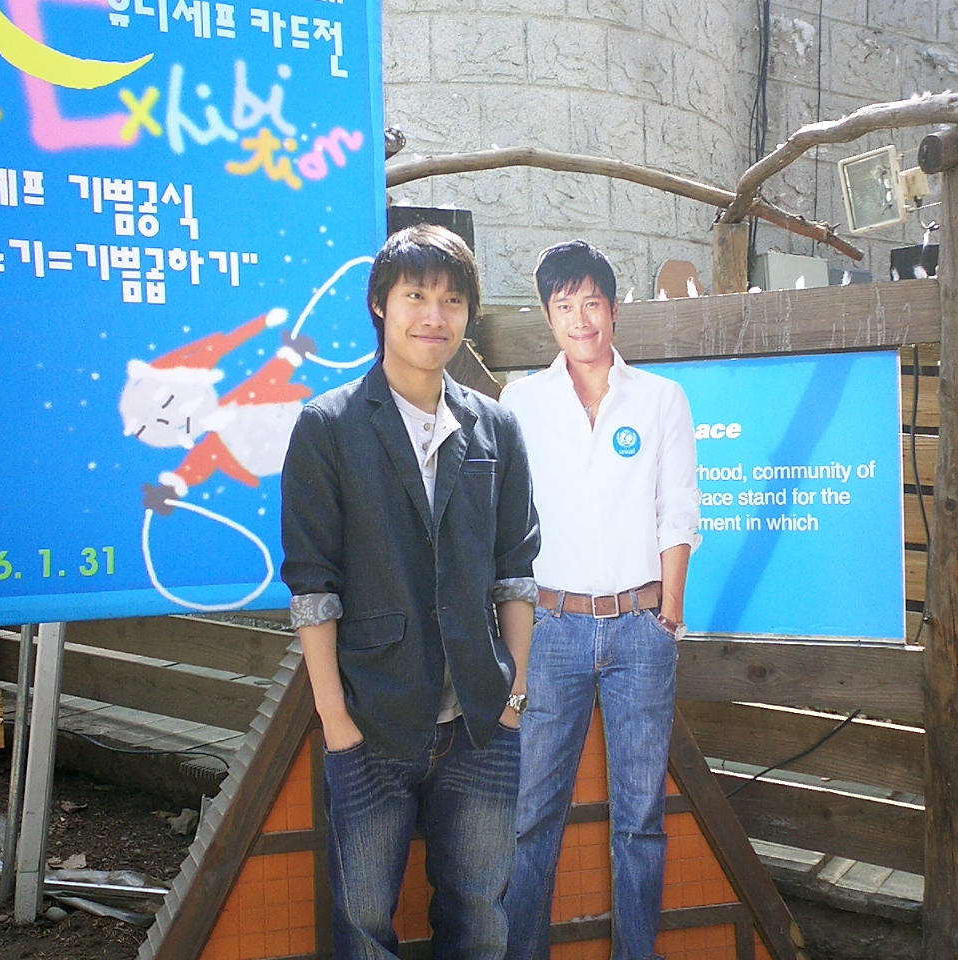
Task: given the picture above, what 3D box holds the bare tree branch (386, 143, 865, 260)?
[{"bbox_3d":[0.300,-0.855,4.385,1.950,0.470,0.130,2,3,41],"label":"bare tree branch"}]

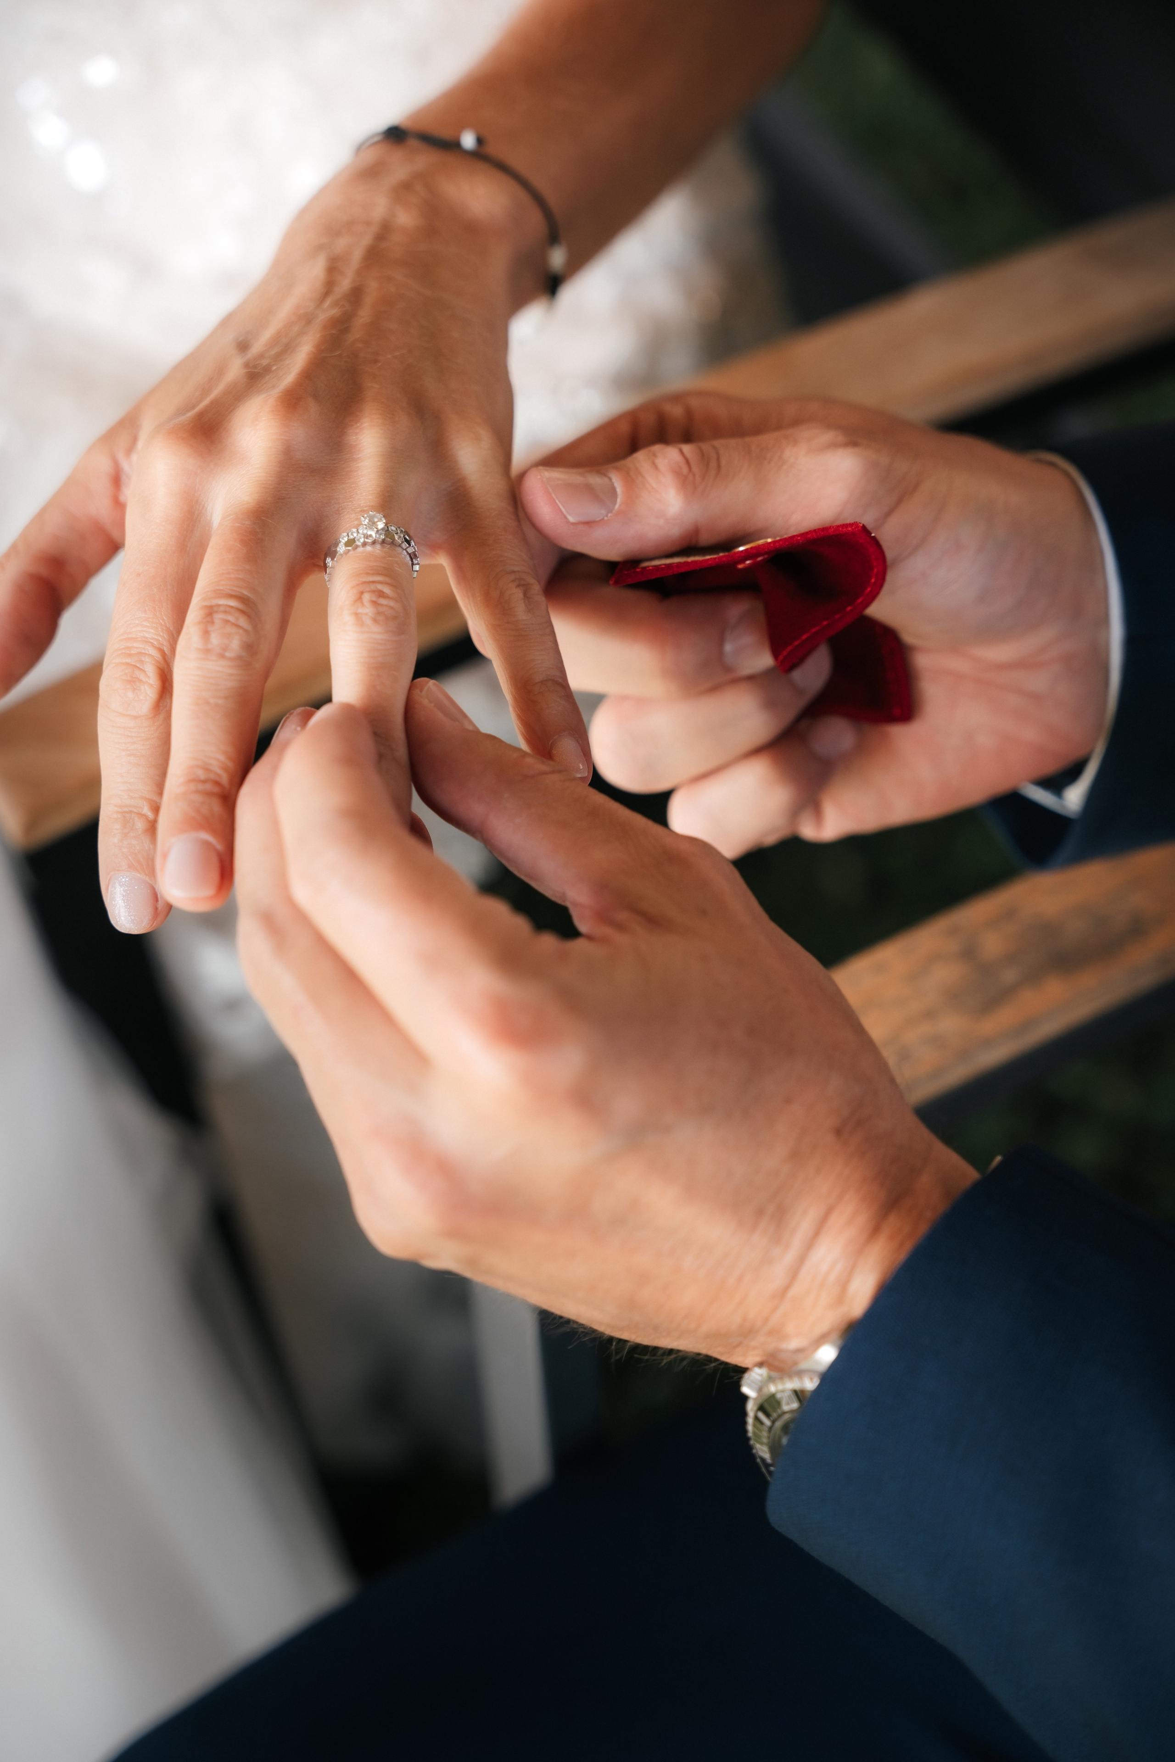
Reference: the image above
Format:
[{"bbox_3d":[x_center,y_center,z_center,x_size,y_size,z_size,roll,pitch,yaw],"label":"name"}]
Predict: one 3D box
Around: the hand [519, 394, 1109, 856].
[{"bbox_3d":[0.050,-0.056,0.645,0.128,0.098,0.082,0,14,0],"label":"hand"}]

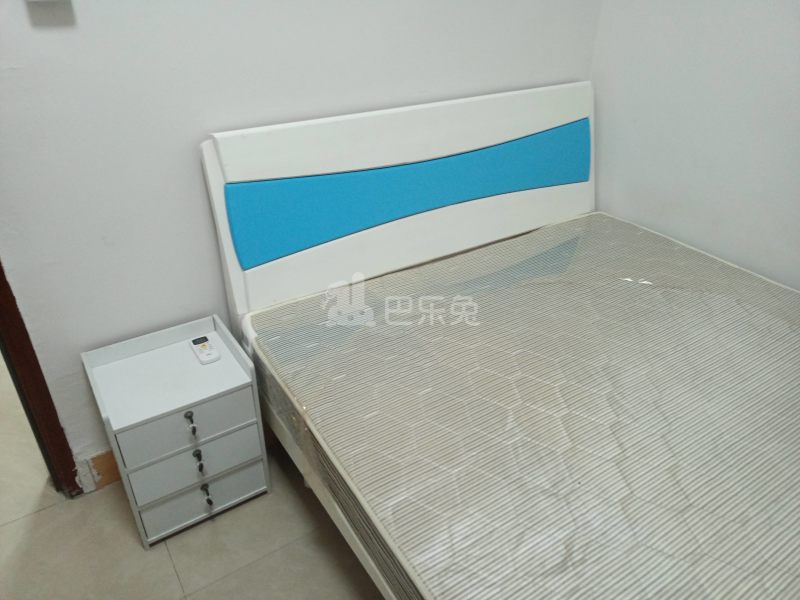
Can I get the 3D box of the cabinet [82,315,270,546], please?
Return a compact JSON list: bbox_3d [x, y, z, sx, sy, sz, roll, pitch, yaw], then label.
[{"bbox_3d":[-0.648,0.378,1.782,0.383,0.505,0.299,-18,37,-29],"label":"cabinet"}]

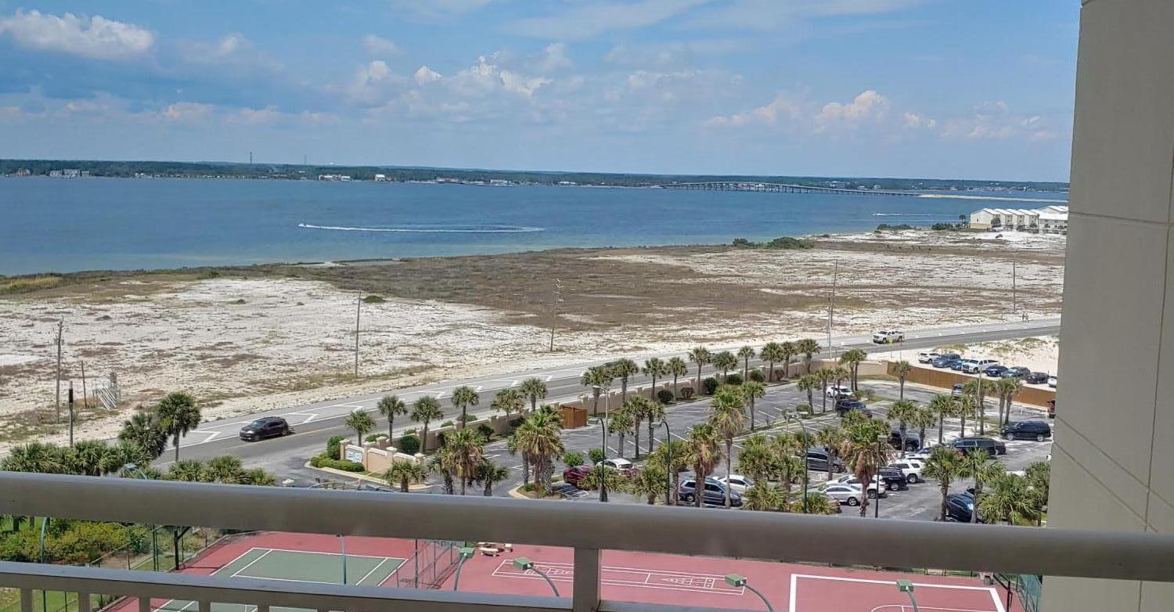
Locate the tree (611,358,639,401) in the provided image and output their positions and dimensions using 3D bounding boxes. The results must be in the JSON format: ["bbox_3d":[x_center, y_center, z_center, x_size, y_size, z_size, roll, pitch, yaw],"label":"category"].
[{"bbox_3d":[4.198,8.521,123.926,3.092,5.716,3.092,1,7,0],"label":"tree"}]

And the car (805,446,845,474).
[{"bbox_3d":[20.667,13.638,100.256,4.700,1.750,1.900,4,7,22],"label":"car"}]

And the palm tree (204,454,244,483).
[{"bbox_3d":[-27.648,13.124,86.297,3.260,3.840,3.260,1,7,0],"label":"palm tree"}]

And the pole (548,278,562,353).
[{"bbox_3d":[-4.412,1.298,159.944,2.200,10.600,0.400,11,9,42],"label":"pole"}]

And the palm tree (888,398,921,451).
[{"bbox_3d":[29.576,11.219,104.935,3.188,5.382,3.188,1,7,0],"label":"palm tree"}]

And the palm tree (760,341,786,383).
[{"bbox_3d":[23.013,6.965,140.614,3.110,5.170,3.110,1,7,0],"label":"palm tree"}]

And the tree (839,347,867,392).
[{"bbox_3d":[32.139,7.595,135.528,3.380,5.422,3.380,1,7,0],"label":"tree"}]

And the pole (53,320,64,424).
[{"bbox_3d":[-52.440,6.560,112.210,1.050,10.650,0.800,-2,7,-25],"label":"pole"}]

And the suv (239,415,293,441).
[{"bbox_3d":[-31.130,11.834,109.739,1.930,1.730,4.850,6,9,40],"label":"suv"}]

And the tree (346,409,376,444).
[{"bbox_3d":[-20.240,11.247,101.159,2.730,4.300,2.730,1,7,0],"label":"tree"}]

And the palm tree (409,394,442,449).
[{"bbox_3d":[-14.910,10.860,105.240,3.070,5.280,3.010,0,7,-8],"label":"palm tree"}]

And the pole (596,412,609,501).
[{"bbox_3d":[0.899,12.196,78.730,0.600,9.000,2.500,3,7,19],"label":"pole"}]

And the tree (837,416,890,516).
[{"bbox_3d":[20.335,12.261,84.046,3.800,8.230,3.800,1,7,0],"label":"tree"}]

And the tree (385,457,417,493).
[{"bbox_3d":[-14.505,13.586,88.407,2.493,3.627,2.493,1,7,0],"label":"tree"}]

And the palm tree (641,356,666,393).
[{"bbox_3d":[7.780,8.290,132.010,2.860,5.070,2.800,2,7,3],"label":"palm tree"}]

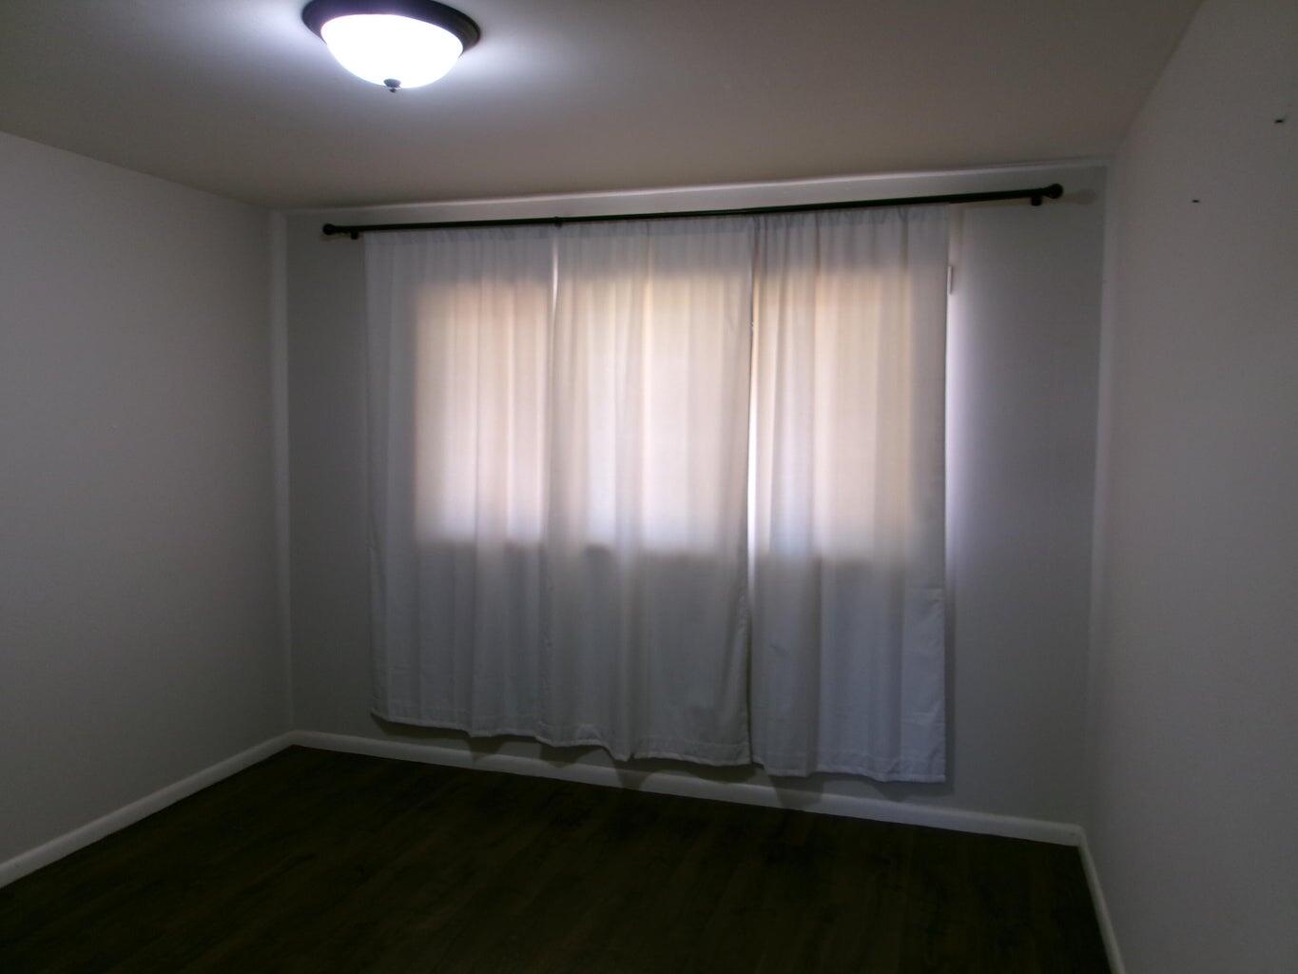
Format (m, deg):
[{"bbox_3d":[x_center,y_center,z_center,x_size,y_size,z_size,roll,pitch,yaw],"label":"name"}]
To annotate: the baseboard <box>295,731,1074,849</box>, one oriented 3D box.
[{"bbox_3d":[-0.056,1.218,4.181,3.395,0.082,0.018,2,5,18],"label":"baseboard"}]

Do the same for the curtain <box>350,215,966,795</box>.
[{"bbox_3d":[-0.065,0.013,3.993,2.385,2.095,0.115,2,5,18],"label":"curtain"}]

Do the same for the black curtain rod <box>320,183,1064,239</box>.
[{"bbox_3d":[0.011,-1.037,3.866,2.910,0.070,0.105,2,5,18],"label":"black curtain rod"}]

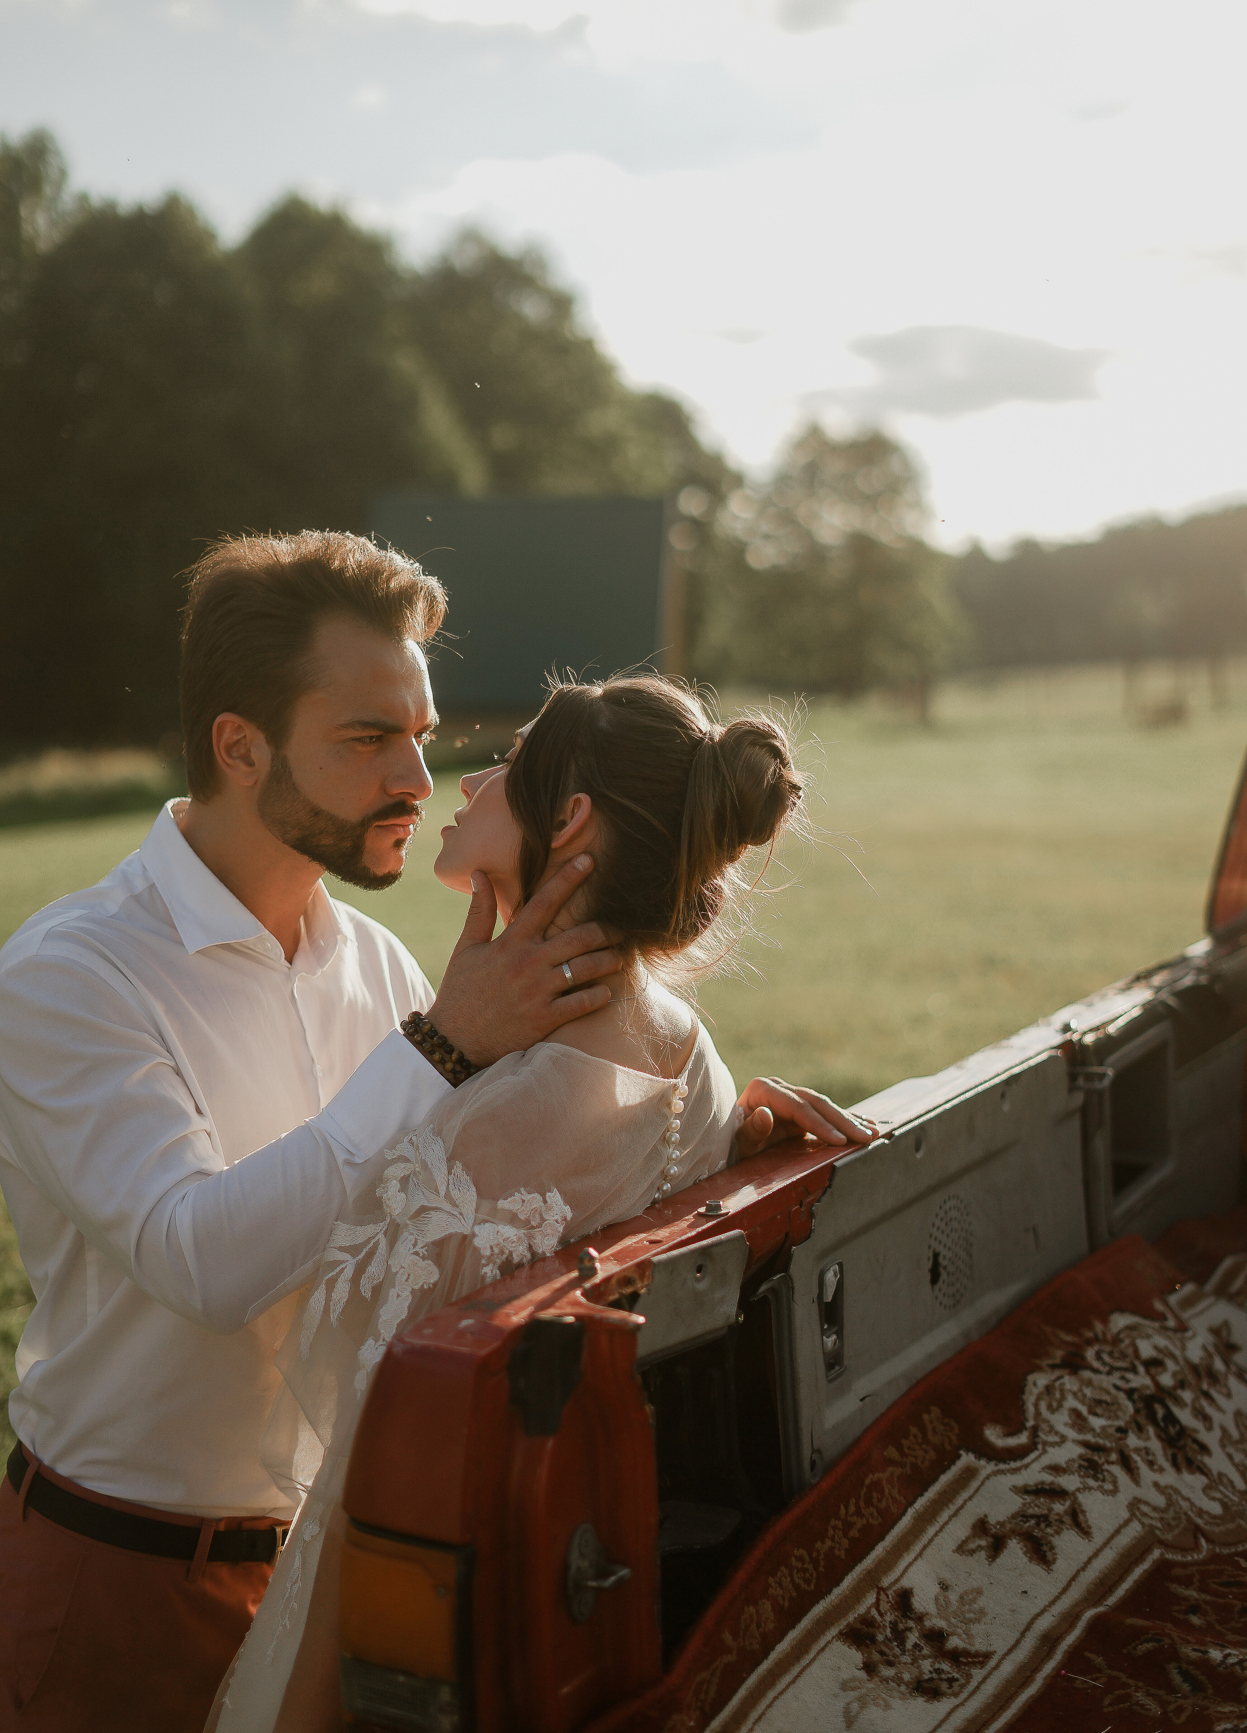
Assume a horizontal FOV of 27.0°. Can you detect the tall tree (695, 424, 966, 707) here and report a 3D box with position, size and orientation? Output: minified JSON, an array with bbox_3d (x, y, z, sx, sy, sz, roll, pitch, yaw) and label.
[{"bbox_3d":[7.600,-11.050,95.000,9.900,10.400,9.500,0,4,0],"label":"tall tree"}]

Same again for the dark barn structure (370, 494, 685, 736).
[{"bbox_3d":[-2.330,-5.800,60.000,6.800,5.550,5.200,0,5,4],"label":"dark barn structure"}]

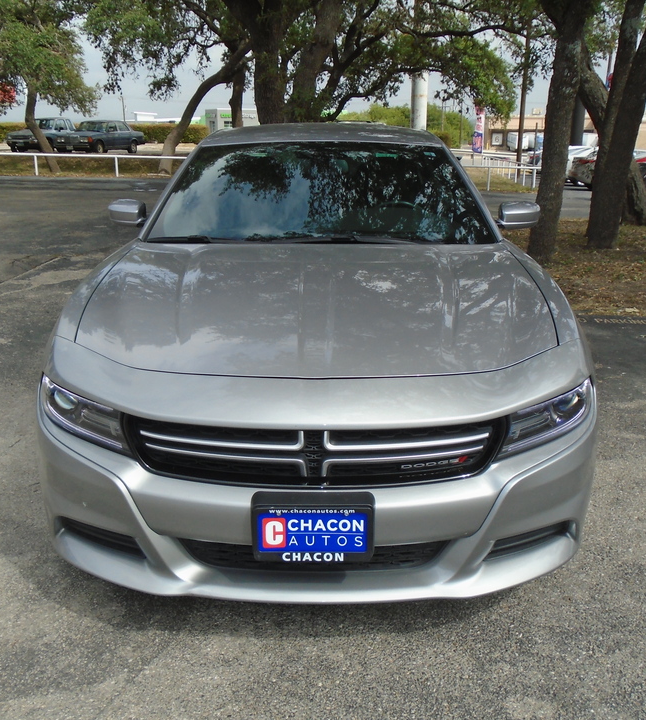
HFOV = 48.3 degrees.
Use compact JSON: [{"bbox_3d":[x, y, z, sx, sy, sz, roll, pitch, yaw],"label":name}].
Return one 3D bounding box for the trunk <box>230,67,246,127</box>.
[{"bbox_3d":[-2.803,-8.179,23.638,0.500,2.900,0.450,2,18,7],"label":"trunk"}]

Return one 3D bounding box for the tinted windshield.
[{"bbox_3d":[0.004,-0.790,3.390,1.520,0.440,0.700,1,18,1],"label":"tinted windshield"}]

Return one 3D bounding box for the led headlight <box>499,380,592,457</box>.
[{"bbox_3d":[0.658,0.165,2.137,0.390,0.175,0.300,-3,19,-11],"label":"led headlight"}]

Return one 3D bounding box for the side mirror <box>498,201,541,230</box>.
[{"bbox_3d":[0.965,-0.714,3.549,0.210,0.140,0.150,0,18,0],"label":"side mirror"}]

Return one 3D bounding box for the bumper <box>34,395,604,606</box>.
[{"bbox_3d":[-0.023,0.371,2.193,1.870,0.490,0.560,0,18,1],"label":"bumper"}]

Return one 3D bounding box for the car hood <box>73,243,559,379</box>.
[{"bbox_3d":[-0.011,-0.237,2.621,1.600,0.260,1.250,1,18,1],"label":"car hood"}]

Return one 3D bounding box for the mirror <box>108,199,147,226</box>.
[{"bbox_3d":[-0.973,-0.737,3.599,0.210,0.130,0.135,0,18,1],"label":"mirror"}]

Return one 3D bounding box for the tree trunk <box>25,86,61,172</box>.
[{"bbox_3d":[-8.269,-6.731,21.146,0.800,2.450,0.500,0,18,1],"label":"tree trunk"}]

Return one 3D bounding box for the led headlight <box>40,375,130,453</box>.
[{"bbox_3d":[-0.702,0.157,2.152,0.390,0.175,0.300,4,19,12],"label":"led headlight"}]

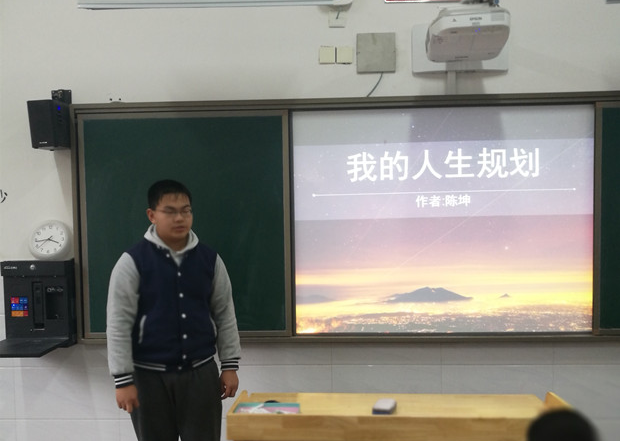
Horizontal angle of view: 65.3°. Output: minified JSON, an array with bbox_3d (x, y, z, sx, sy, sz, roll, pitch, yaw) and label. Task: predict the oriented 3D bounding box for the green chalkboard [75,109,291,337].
[{"bbox_3d":[-0.674,0.028,2.639,1.147,1.222,0.040,-1,2,2],"label":"green chalkboard"}]

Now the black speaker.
[{"bbox_3d":[-1.319,-0.478,2.460,0.121,0.227,0.159,-2,3,1],"label":"black speaker"}]

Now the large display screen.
[{"bbox_3d":[0.711,0.006,2.612,1.588,1.204,0.040,-1,2,2],"label":"large display screen"}]

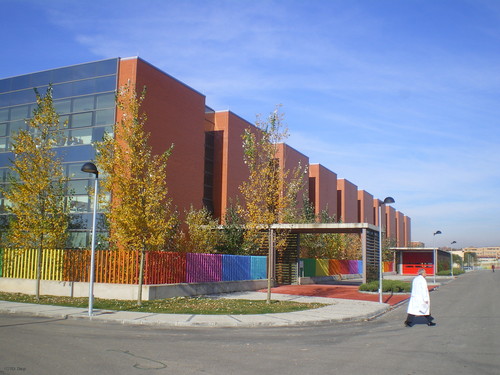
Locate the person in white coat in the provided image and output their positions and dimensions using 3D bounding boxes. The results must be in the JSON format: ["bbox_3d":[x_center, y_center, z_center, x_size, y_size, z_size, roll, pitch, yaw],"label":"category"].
[{"bbox_3d":[5.152,3.318,16.623,0.860,1.700,0.580,2,-8,-6],"label":"person in white coat"}]

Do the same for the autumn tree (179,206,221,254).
[{"bbox_3d":[-2.926,3.570,32.537,2.400,4.849,2.400,-2,-8,23],"label":"autumn tree"}]

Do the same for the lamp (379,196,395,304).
[{"bbox_3d":[5.900,2.676,23.574,0.680,4.550,0.450,-2,-8,23],"label":"lamp"}]

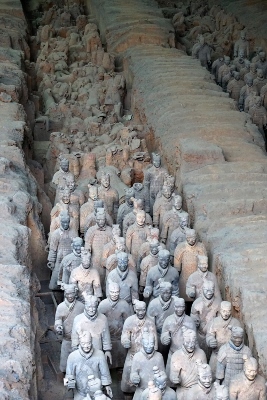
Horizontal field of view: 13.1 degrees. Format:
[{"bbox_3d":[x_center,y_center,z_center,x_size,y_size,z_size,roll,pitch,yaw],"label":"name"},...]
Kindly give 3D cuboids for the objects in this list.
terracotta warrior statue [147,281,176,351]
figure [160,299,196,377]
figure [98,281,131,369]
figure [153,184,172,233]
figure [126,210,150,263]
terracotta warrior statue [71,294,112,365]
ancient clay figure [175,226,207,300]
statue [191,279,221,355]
[{"bbox_3d":[0.465,2.049,17.195,0.540,1.850,0.420,-2,18,-8],"label":"terracotta warrior statue"},{"bbox_3d":[0.686,2.353,17.970,0.570,1.820,0.450,-1,17,-5],"label":"figure"},{"bbox_3d":[-0.261,2.049,17.195,0.540,1.850,0.420,-1,18,-4],"label":"figure"},{"bbox_3d":[0.600,0.596,21.803,0.530,1.850,0.400,-2,18,-8],"label":"figure"},{"bbox_3d":[0.115,1.076,22.146,0.530,1.820,0.450,-1,17,-5],"label":"figure"},{"bbox_3d":[-0.585,2.210,16.702,0.560,1.860,0.420,-2,18,-5],"label":"terracotta warrior statue"},{"bbox_3d":[1.020,1.406,21.068,0.600,1.820,0.450,-1,17,-5],"label":"ancient clay figure"},{"bbox_3d":[1.147,2.142,18.660,0.540,1.820,0.450,-1,17,-5],"label":"statue"}]

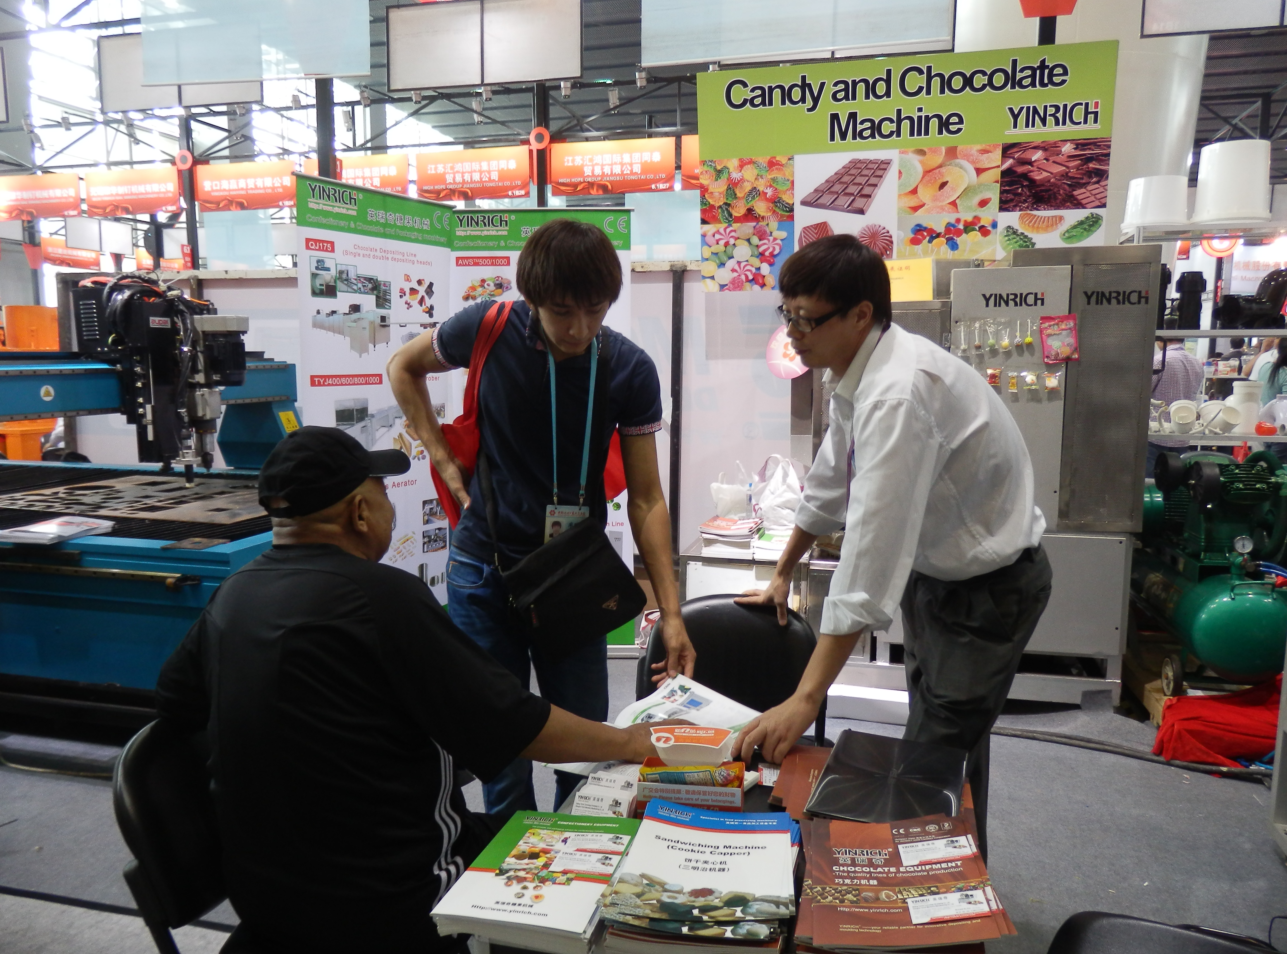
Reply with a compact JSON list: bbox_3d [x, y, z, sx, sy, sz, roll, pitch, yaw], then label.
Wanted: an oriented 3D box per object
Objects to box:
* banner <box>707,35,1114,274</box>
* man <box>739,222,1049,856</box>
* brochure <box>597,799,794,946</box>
[{"bbox_3d":[1.200,-1.446,4.455,1.901,1.077,0.040,2,7,15],"label":"banner"},{"bbox_3d":[0.503,0.334,1.935,0.630,1.640,0.550,-2,7,-15],"label":"man"},{"bbox_3d":[0.089,0.523,1.238,0.220,0.030,0.305,2,7,10],"label":"brochure"}]

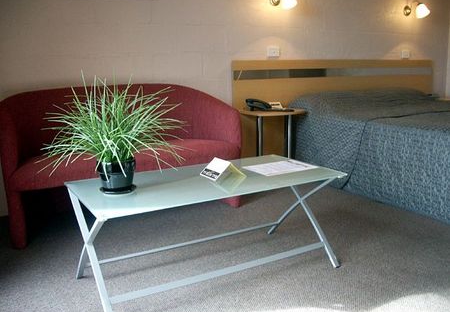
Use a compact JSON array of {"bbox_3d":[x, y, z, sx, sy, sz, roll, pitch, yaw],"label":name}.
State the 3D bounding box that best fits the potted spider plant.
[{"bbox_3d":[-0.411,-0.085,1.700,0.522,0.439,0.491,-4,11,-13],"label":"potted spider plant"}]

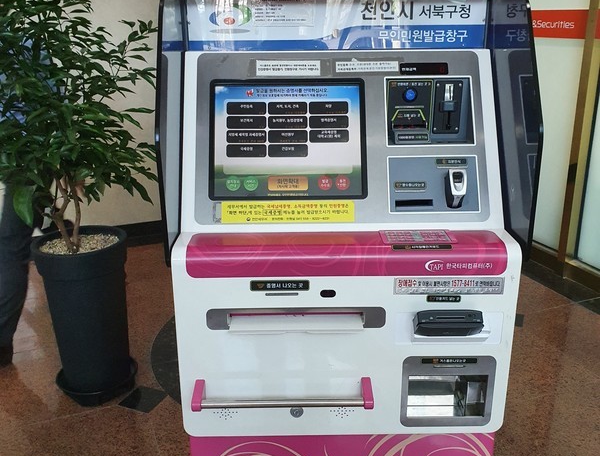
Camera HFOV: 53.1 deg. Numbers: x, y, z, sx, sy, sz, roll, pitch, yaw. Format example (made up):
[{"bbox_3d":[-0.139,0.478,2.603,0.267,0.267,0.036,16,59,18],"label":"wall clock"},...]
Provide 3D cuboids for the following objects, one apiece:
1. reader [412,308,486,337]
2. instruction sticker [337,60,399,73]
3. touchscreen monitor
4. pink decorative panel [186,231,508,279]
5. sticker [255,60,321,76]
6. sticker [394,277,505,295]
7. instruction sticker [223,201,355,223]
[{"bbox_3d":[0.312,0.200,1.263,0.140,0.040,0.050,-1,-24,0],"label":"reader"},{"bbox_3d":[0.160,-0.378,1.409,0.148,0.026,0.006,-1,-10,0],"label":"instruction sticker"},{"bbox_3d":[-0.027,-0.202,1.391,0.360,0.290,0.030,-1,-10,0],"label":"touchscreen monitor"},{"bbox_3d":[0.098,0.054,1.289,0.663,0.072,0.095,-1,18,0],"label":"pink decorative panel"},{"bbox_3d":[-0.027,-0.374,1.408,0.150,0.038,0.006,-1,-10,0],"label":"sticker"},{"bbox_3d":[0.314,0.122,1.262,0.232,0.038,0.006,-1,18,0],"label":"sticker"},{"bbox_3d":[-0.027,-0.035,1.350,0.299,0.051,0.006,-1,-10,0],"label":"instruction sticker"}]

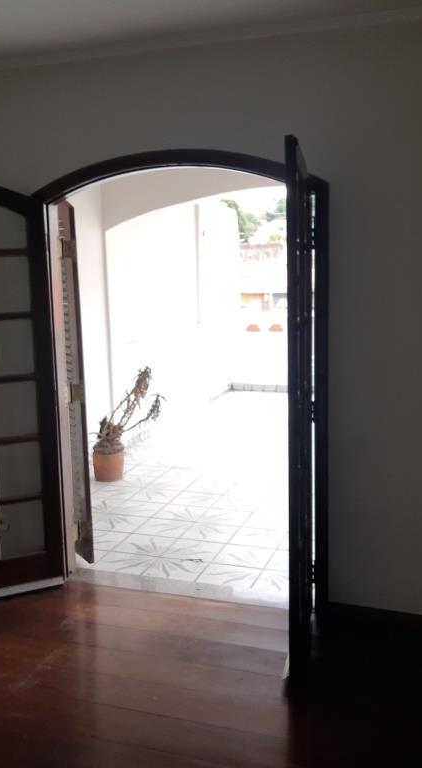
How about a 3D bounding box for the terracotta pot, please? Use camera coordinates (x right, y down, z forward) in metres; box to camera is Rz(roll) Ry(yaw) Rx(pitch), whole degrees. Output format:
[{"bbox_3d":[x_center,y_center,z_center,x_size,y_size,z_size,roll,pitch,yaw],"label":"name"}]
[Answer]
[{"bbox_3d":[-0.788,0.621,5.923,0.235,0.225,0.235,-1,10,0],"label":"terracotta pot"}]

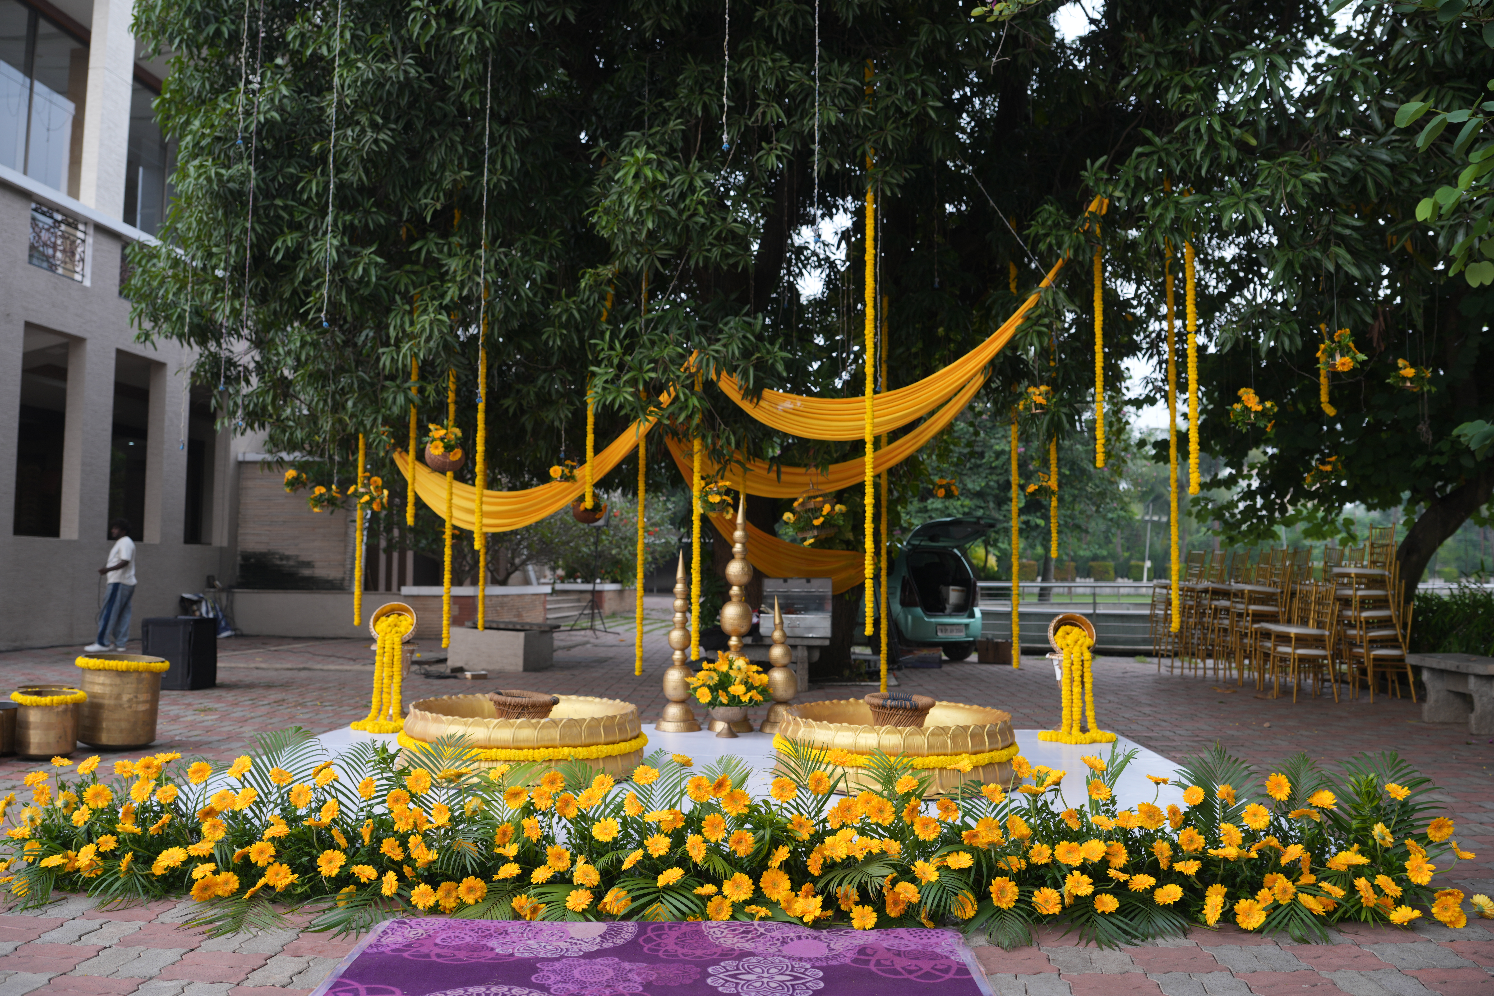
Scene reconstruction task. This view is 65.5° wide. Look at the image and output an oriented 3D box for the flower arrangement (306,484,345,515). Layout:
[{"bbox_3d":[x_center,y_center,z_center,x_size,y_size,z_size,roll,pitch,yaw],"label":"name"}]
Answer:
[{"bbox_3d":[-3.549,0.010,9.800,0.330,0.270,0.300,0,-3,0],"label":"flower arrangement"}]

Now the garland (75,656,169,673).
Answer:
[{"bbox_3d":[-3.938,1.051,7.320,0.530,0.068,0.530,0,-4,0],"label":"garland"}]

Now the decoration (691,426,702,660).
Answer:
[{"bbox_3d":[-0.370,0.367,8.500,0.068,1.660,0.068,0,-3,0],"label":"decoration"}]

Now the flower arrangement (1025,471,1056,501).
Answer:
[{"bbox_3d":[2.572,-0.102,10.200,0.280,0.270,0.270,0,-3,0],"label":"flower arrangement"}]

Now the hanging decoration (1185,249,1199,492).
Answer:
[{"bbox_3d":[2.517,-0.742,6.570,0.060,1.430,0.060,1,-4,0],"label":"hanging decoration"}]

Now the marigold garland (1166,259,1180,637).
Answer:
[{"bbox_3d":[2.693,-0.365,7.350,0.055,2.410,0.055,0,-4,0],"label":"marigold garland"}]

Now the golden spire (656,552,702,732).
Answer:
[{"bbox_3d":[-0.458,0.965,7.926,0.313,1.221,0.313,0,-3,0],"label":"golden spire"}]

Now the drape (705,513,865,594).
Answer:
[{"bbox_3d":[0.347,0.509,10.691,1.450,0.750,0.450,1,-4,0],"label":"drape"}]

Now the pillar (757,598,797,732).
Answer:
[{"bbox_3d":[0.223,1.014,7.117,0.270,0.820,0.270,1,-4,0],"label":"pillar"}]

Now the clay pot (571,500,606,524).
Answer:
[{"bbox_3d":[-1.252,0.111,9.200,0.260,0.190,0.260,0,-4,0],"label":"clay pot"}]

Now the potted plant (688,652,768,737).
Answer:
[{"bbox_3d":[-0.119,1.289,7.645,0.544,0.547,0.500,0,-3,0],"label":"potted plant"}]

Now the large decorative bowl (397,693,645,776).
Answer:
[{"bbox_3d":[-1.096,1.176,5.740,1.180,0.290,1.180,1,-4,0],"label":"large decorative bowl"}]

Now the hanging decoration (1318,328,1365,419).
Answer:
[{"bbox_3d":[3.499,-0.743,6.850,0.255,0.530,0.250,0,-4,0],"label":"hanging decoration"}]

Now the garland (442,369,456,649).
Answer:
[{"bbox_3d":[-1.942,0.060,7.550,0.052,1.820,0.052,0,-4,0],"label":"garland"}]

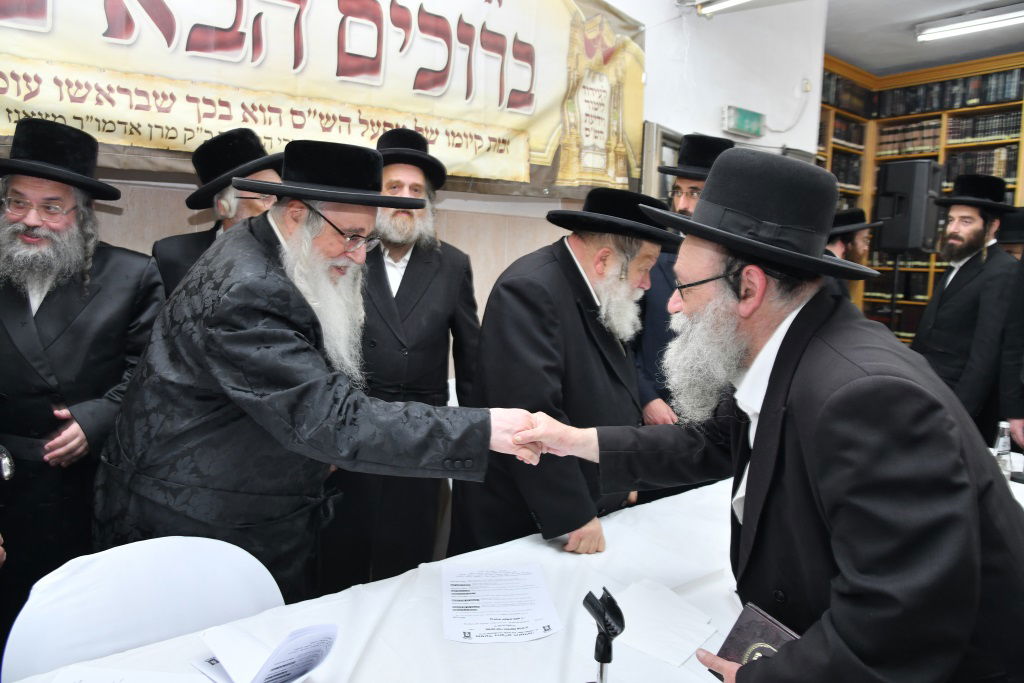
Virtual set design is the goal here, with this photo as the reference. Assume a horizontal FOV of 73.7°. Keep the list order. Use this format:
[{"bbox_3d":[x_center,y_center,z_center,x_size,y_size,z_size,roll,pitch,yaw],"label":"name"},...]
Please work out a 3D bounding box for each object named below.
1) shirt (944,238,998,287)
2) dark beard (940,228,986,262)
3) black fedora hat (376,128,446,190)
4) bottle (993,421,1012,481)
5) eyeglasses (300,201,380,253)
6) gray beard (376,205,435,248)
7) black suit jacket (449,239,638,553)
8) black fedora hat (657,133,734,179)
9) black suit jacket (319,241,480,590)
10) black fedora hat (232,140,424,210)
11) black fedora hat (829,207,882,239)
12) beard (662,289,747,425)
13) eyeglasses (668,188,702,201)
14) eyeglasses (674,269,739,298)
[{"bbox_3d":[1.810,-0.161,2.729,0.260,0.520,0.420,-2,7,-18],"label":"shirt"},{"bbox_3d":[1.667,-0.352,2.520,0.110,0.125,0.140,0,8,-14],"label":"dark beard"},{"bbox_3d":[-0.358,-0.600,2.240,0.300,0.135,0.345,-1,-5,-12],"label":"black fedora hat"},{"bbox_3d":[1.478,0.332,2.060,0.061,0.190,0.061,1,7,0],"label":"bottle"},{"bbox_3d":[-0.356,-0.233,1.375,0.140,0.045,0.137,38,17,14],"label":"eyeglasses"},{"bbox_3d":[-0.318,-0.356,2.060,0.170,0.145,0.110,5,7,-9],"label":"gray beard"},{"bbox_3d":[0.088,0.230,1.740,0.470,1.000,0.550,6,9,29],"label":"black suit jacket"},{"bbox_3d":[0.656,-0.611,2.280,0.315,0.130,0.355,10,5,41],"label":"black fedora hat"},{"bbox_3d":[-0.382,0.217,2.306,0.560,1.100,0.320,0,7,-5],"label":"black suit jacket"},{"bbox_3d":[-0.372,-0.344,1.400,0.390,0.125,0.360,10,12,21],"label":"black fedora hat"},{"bbox_3d":[1.624,-0.589,3.350,0.375,0.125,0.340,-10,1,27],"label":"black fedora hat"},{"bbox_3d":[0.282,0.022,1.000,0.120,0.195,0.135,5,8,22],"label":"beard"},{"bbox_3d":[0.612,-0.487,2.275,0.140,0.042,0.140,6,9,38],"label":"eyeglasses"},{"bbox_3d":[0.321,-0.087,1.040,0.138,0.041,0.140,-12,4,15],"label":"eyeglasses"}]

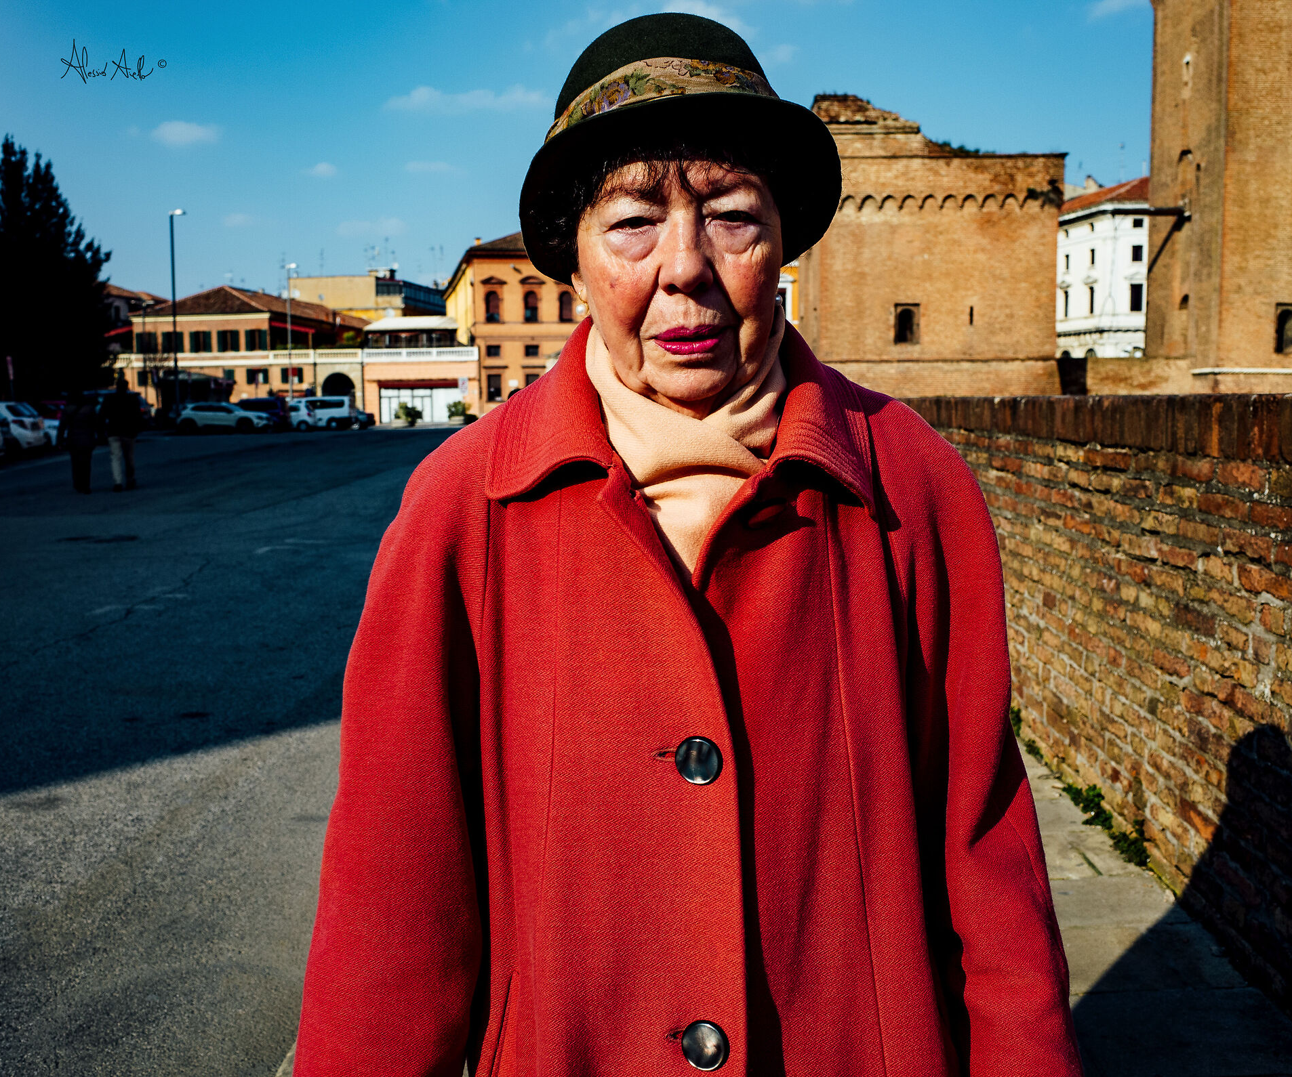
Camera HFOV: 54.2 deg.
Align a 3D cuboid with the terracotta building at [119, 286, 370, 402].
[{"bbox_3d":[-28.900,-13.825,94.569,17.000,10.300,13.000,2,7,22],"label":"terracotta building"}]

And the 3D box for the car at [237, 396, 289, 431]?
[{"bbox_3d":[-19.900,-6.057,62.711,4.100,1.580,1.750,1,6,6],"label":"car"}]

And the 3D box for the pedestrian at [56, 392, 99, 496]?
[{"bbox_3d":[-9.065,-1.513,20.152,0.560,1.620,0.360,-2,6,-14],"label":"pedestrian"}]

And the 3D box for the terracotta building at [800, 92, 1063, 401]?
[{"bbox_3d":[13.600,-12.639,60.202,11.400,15.200,8.500,0,6,3],"label":"terracotta building"}]

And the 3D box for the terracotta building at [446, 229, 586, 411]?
[{"bbox_3d":[-9.288,-18.830,112.841,16.000,16.200,39.000,-1,6,-11],"label":"terracotta building"}]

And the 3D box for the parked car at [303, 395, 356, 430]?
[{"bbox_3d":[-17.920,-6.741,67.966,4.350,1.800,1.820,0,6,-1],"label":"parked car"}]

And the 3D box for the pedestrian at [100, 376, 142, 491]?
[{"bbox_3d":[-8.330,-1.610,19.941,0.560,1.770,0.400,-1,6,-11],"label":"pedestrian"}]

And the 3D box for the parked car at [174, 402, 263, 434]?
[{"bbox_3d":[-21.008,-5.977,62.315,4.400,1.500,1.800,-1,6,-9],"label":"parked car"}]

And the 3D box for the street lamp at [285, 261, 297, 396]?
[{"bbox_3d":[-20.862,-11.461,74.205,0.800,9.900,0.300,0,6,0],"label":"street lamp"}]

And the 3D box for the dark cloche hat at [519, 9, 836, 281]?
[{"bbox_3d":[0.017,-0.307,0.901,0.238,0.165,0.260,-6,-12,1],"label":"dark cloche hat"}]

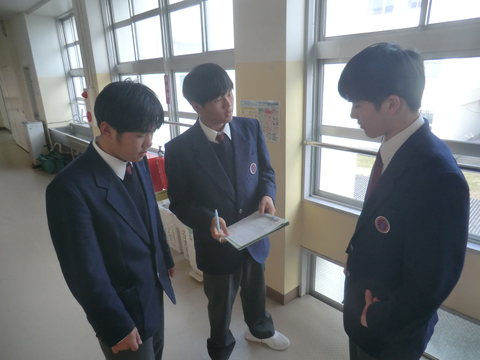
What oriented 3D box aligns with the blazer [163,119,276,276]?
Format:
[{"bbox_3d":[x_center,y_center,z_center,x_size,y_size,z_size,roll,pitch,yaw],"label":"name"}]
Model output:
[{"bbox_3d":[-0.088,0.068,1.698,0.540,0.730,0.380,-11,20,-27],"label":"blazer"}]

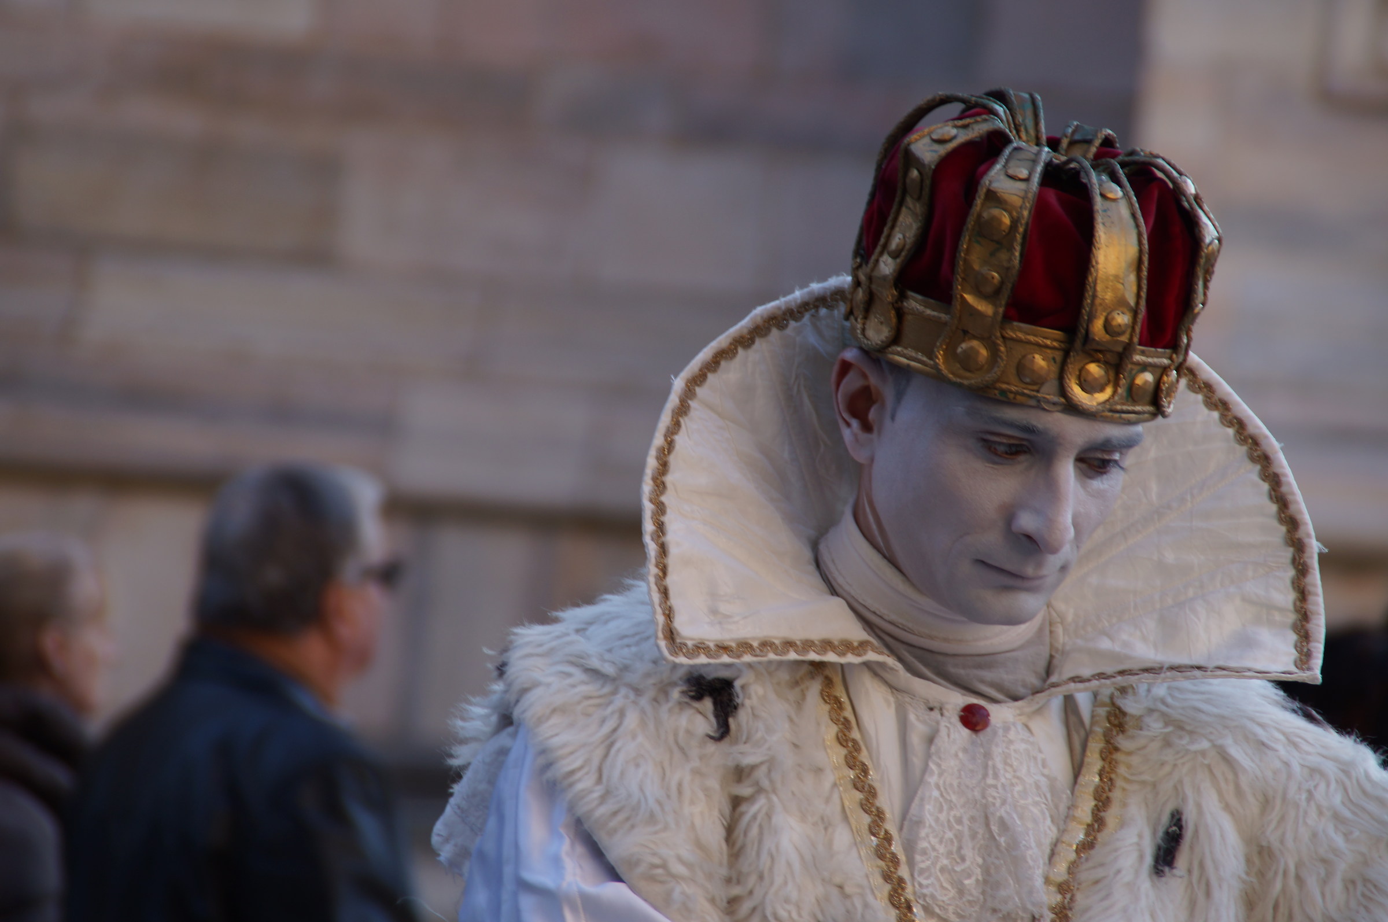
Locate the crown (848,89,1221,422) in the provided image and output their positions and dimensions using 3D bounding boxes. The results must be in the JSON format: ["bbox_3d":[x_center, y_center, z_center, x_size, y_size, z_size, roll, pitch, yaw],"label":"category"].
[{"bbox_3d":[0.196,-0.121,6.580,0.198,0.148,0.212,11,12,-2],"label":"crown"}]

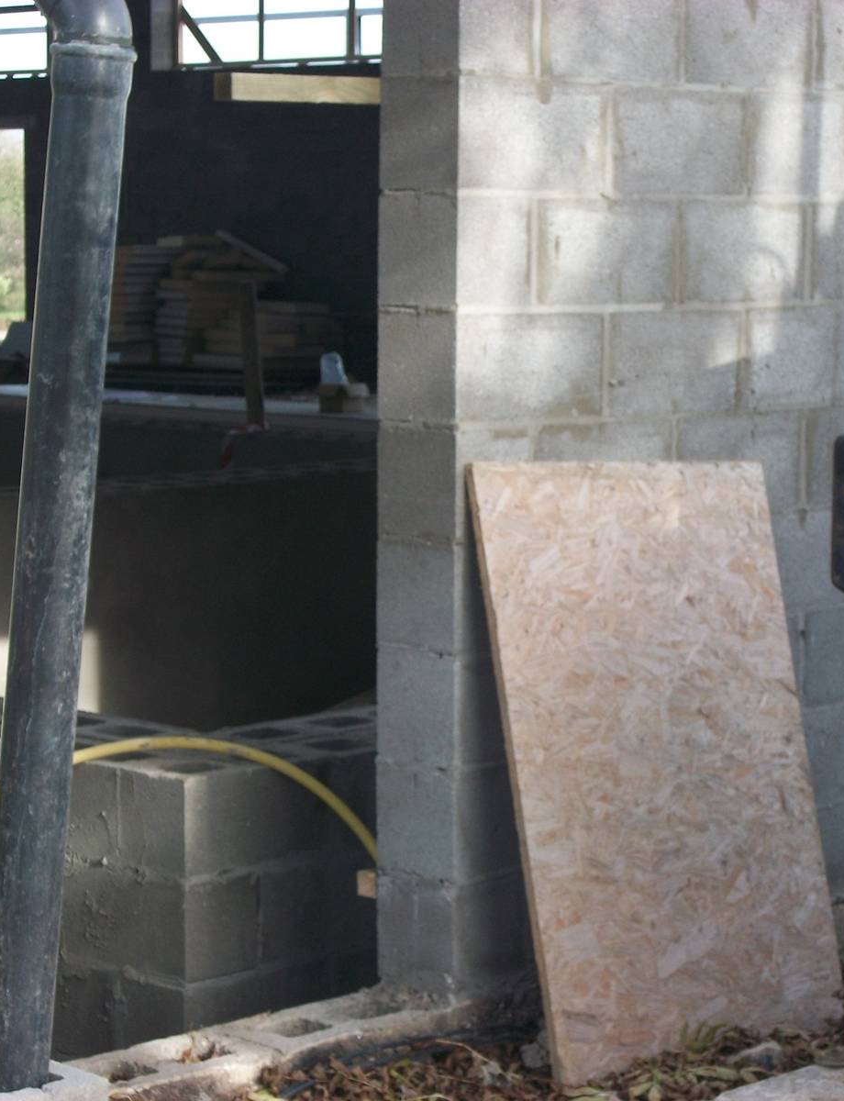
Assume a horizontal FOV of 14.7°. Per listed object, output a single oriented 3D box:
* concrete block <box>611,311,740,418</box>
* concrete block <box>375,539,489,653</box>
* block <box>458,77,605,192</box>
[{"bbox_3d":[0.455,-0.406,6.875,0.215,0.215,0.440,6,8,43],"label":"concrete block"},{"bbox_3d":[0.140,0.073,6.599,0.215,0.215,0.440,6,8,43],"label":"concrete block"},{"bbox_3d":[0.146,-0.828,6.549,0.215,0.215,0.440,6,8,44],"label":"block"}]

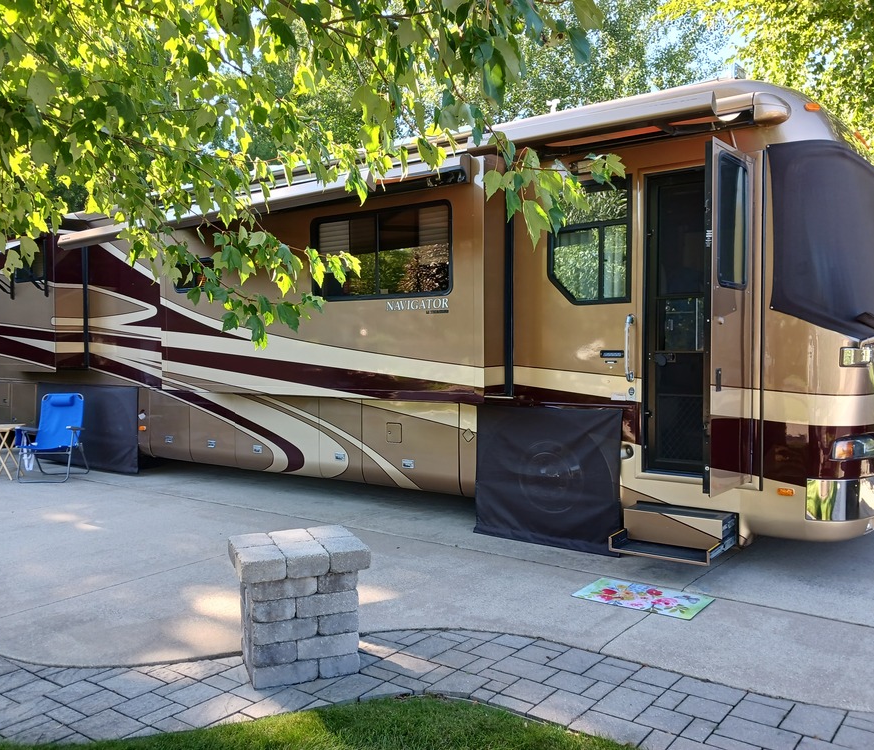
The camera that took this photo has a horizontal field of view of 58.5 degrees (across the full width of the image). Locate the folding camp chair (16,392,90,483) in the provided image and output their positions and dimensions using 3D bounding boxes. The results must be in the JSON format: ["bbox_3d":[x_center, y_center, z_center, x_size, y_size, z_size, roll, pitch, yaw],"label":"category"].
[{"bbox_3d":[-4.750,0.775,9.680,0.650,1.030,0.710,0,1,-4],"label":"folding camp chair"}]

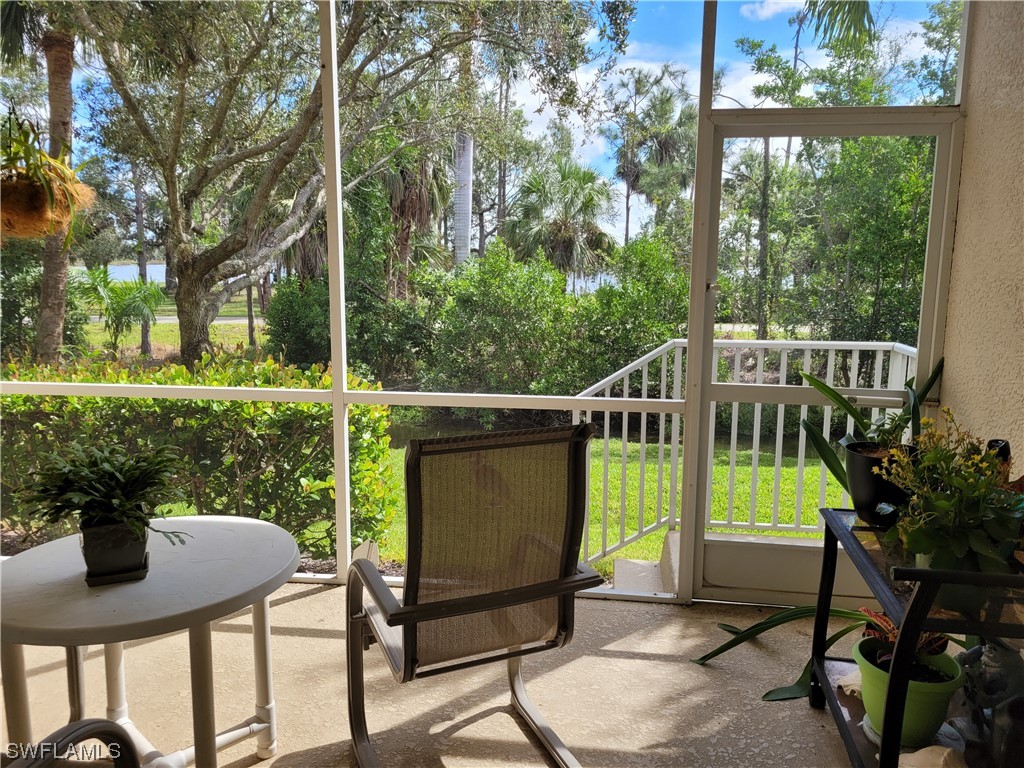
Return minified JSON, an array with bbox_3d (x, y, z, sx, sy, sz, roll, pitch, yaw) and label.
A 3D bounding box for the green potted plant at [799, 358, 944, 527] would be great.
[{"bbox_3d":[1.158,0.183,2.477,0.450,0.540,0.380,1,9,6],"label":"green potted plant"}]

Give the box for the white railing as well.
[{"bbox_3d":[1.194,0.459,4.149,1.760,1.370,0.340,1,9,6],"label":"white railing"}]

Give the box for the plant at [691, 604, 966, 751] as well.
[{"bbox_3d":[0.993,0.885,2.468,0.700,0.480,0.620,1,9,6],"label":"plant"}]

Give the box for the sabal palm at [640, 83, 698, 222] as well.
[{"bbox_3d":[7.952,-9.628,39.486,3.300,10.955,3.300,1,9,6],"label":"sabal palm"}]

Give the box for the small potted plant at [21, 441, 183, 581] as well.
[{"bbox_3d":[-1.028,0.311,1.937,0.420,0.350,0.360,1,9,6],"label":"small potted plant"}]

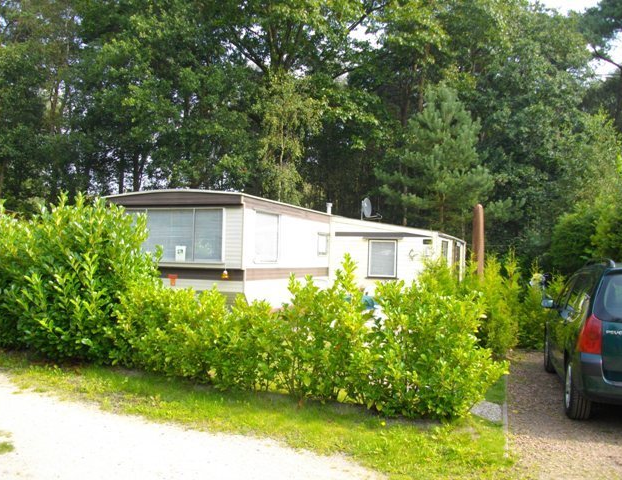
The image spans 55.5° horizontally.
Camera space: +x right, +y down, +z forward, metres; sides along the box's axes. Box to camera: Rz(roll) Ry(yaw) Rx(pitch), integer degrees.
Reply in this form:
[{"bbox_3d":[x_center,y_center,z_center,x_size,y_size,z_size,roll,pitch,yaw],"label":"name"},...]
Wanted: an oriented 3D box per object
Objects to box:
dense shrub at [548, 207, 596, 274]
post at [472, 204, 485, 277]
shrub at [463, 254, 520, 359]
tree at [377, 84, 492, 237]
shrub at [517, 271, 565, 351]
[{"bbox_3d":[6.321,0.637,14.300,1.300,2.890,1.300,-1,-2,17],"label":"dense shrub"},{"bbox_3d":[3.444,0.636,12.200,0.220,2.740,0.220,-1,-2,17],"label":"post"},{"bbox_3d":[3.051,1.083,10.000,0.950,1.680,0.950,-1,-2,17],"label":"shrub"},{"bbox_3d":[5.428,-2.155,26.000,5.000,9.360,4.800,-1,-2,17],"label":"tree"},{"bbox_3d":[4.247,1.277,10.900,0.880,1.360,0.850,-1,-2,17],"label":"shrub"}]

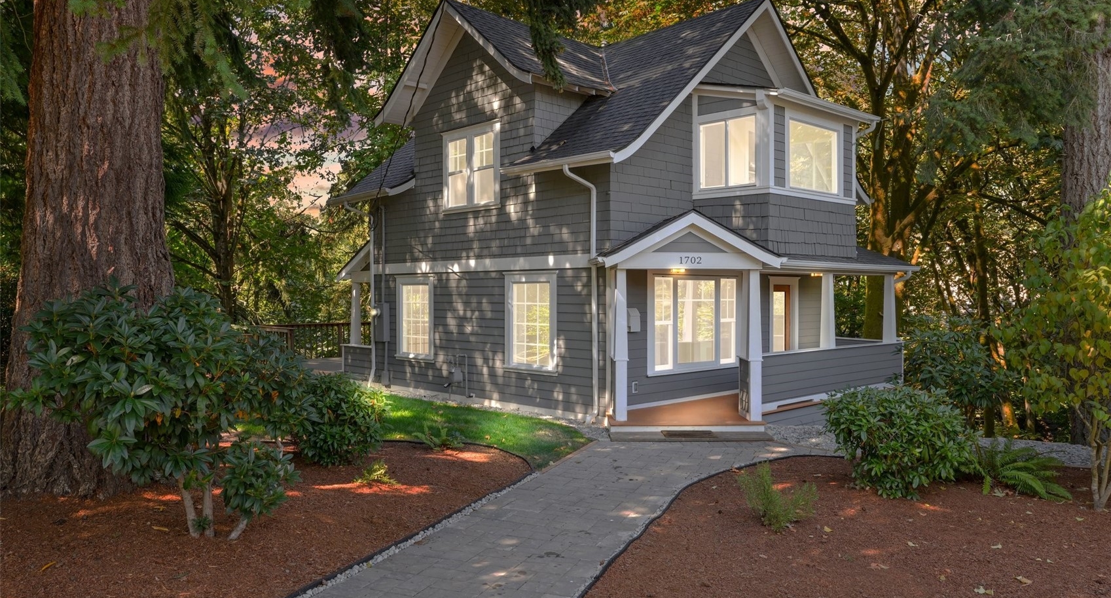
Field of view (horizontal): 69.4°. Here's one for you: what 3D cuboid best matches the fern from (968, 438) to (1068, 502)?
[{"bbox_3d":[5.002,1.740,8.650,1.120,0.500,1.100,0,1,30],"label":"fern"}]

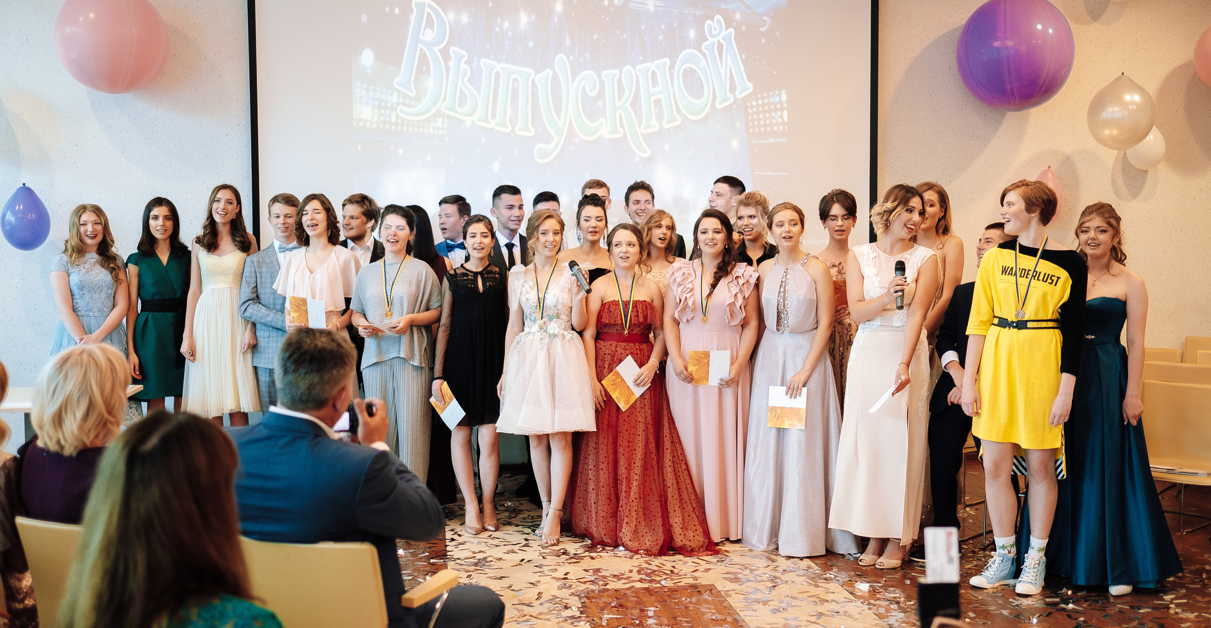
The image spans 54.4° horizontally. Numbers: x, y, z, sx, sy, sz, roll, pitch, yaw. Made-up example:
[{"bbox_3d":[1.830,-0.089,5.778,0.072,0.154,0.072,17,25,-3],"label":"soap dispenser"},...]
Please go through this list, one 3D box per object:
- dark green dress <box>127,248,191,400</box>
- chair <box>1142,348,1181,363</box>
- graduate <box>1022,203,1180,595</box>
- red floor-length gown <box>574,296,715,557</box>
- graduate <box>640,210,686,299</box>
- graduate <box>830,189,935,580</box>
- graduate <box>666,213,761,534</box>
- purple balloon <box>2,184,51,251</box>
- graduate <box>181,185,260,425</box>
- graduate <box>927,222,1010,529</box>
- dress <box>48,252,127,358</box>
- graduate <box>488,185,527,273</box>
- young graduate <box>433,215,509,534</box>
[{"bbox_3d":[-2.439,0.056,6.450,0.370,0.831,0.280,-2,4,-25],"label":"dark green dress"},{"bbox_3d":[3.259,0.629,7.353,0.515,0.818,0.545,3,5,38],"label":"chair"},{"bbox_3d":[2.211,0.346,5.285,0.660,1.683,0.540,1,4,19],"label":"graduate"},{"bbox_3d":[0.187,0.538,5.900,0.720,1.215,0.620,0,4,5],"label":"red floor-length gown"},{"bbox_3d":[0.319,0.255,6.707,0.430,1.704,0.320,0,4,0],"label":"graduate"},{"bbox_3d":[1.297,0.282,5.500,0.500,1.761,0.420,1,4,18],"label":"graduate"},{"bbox_3d":[0.548,0.305,6.079,0.500,1.684,0.400,0,4,5],"label":"graduate"},{"bbox_3d":[-3.443,-0.571,7.005,0.290,0.399,0.290,-1,4,-8],"label":"purple balloon"},{"bbox_3d":[-2.145,0.205,6.565,0.465,1.838,0.384,-1,4,-14],"label":"graduate"},{"bbox_3d":[1.838,0.343,5.858,0.505,1.606,0.424,2,4,30],"label":"graduate"},{"bbox_3d":[-2.855,0.135,6.500,0.600,0.953,0.500,-2,4,-23],"label":"dress"},{"bbox_3d":[-0.530,0.202,6.500,0.520,1.821,0.360,-1,4,-9],"label":"graduate"},{"bbox_3d":[-0.712,0.305,6.262,0.424,1.661,0.323,-1,4,-5],"label":"young graduate"}]

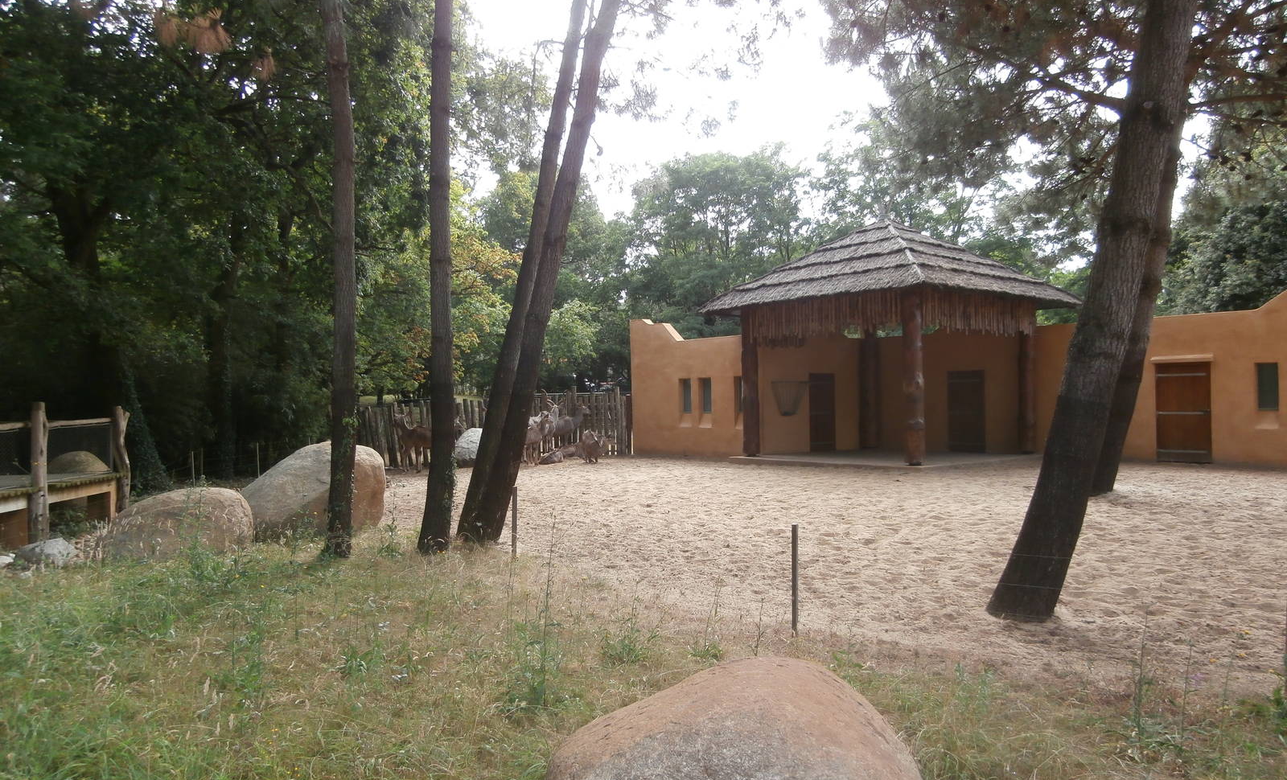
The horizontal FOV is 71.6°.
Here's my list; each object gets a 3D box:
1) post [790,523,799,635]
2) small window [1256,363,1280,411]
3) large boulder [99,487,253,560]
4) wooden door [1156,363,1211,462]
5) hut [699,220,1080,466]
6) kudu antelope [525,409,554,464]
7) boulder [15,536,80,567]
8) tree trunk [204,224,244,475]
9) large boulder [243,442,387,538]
[{"bbox_3d":[0.960,1.205,5.690,0.050,0.720,0.050,-1,-1,9],"label":"post"},{"bbox_3d":[12.789,-0.060,18.272,0.120,0.980,0.420,0,-1,-39],"label":"small window"},{"bbox_3d":[-4.880,1.360,9.330,1.620,0.700,1.100,0,-1,-27],"label":"large boulder"},{"bbox_3d":[11.783,0.500,19.459,0.100,2.160,1.100,0,-1,-39],"label":"wooden door"},{"bbox_3d":[6.210,-1.300,22.750,6.700,6.050,6.700,0,-1,-39],"label":"hut"},{"bbox_3d":[-2.650,1.180,22.200,0.600,1.340,1.300,-1,-1,27],"label":"kudu antelope"},{"bbox_3d":[-5.880,1.570,8.800,0.630,0.290,0.480,0,-1,-34],"label":"boulder"},{"bbox_3d":[-9.030,-0.860,19.200,0.750,5.550,0.650,0,-1,-25],"label":"tree trunk"},{"bbox_3d":[-4.100,1.170,10.850,1.800,1.080,1.350,-1,-1,-19],"label":"large boulder"}]

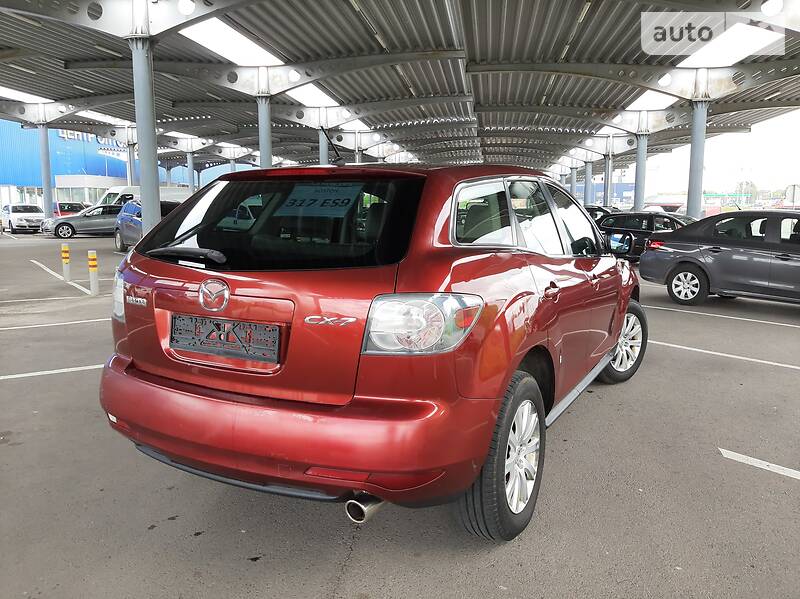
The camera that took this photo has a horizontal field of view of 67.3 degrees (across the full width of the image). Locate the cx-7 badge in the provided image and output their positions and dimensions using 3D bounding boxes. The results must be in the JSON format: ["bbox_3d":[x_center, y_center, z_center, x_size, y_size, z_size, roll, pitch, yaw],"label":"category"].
[{"bbox_3d":[-0.226,0.067,1.959,0.205,0.040,0.012,4,9,21],"label":"cx-7 badge"}]

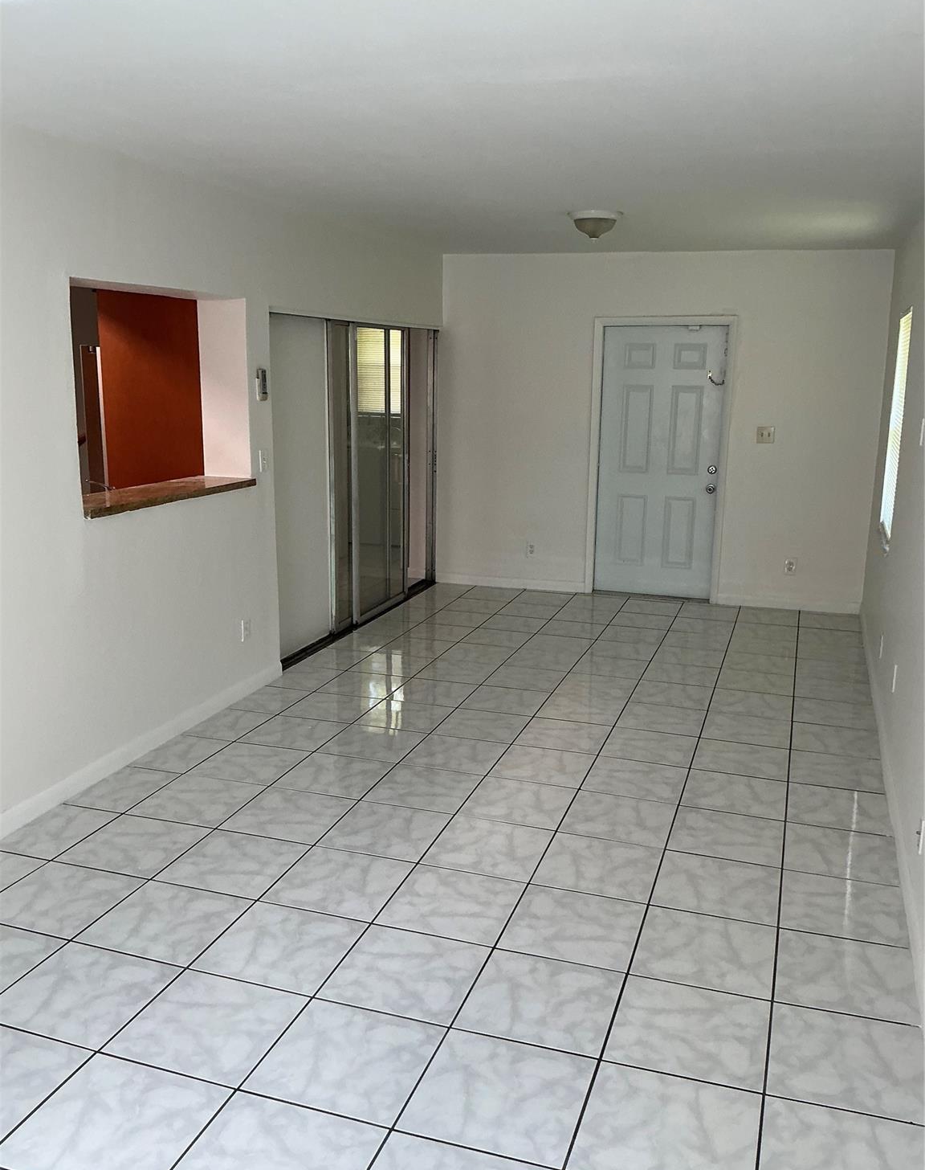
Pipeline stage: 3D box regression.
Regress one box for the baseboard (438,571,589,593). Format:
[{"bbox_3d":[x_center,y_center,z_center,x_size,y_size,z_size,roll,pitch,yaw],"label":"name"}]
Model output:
[{"bbox_3d":[0.370,-0.013,8.040,1.241,0.086,0.017,4,13,18],"label":"baseboard"}]

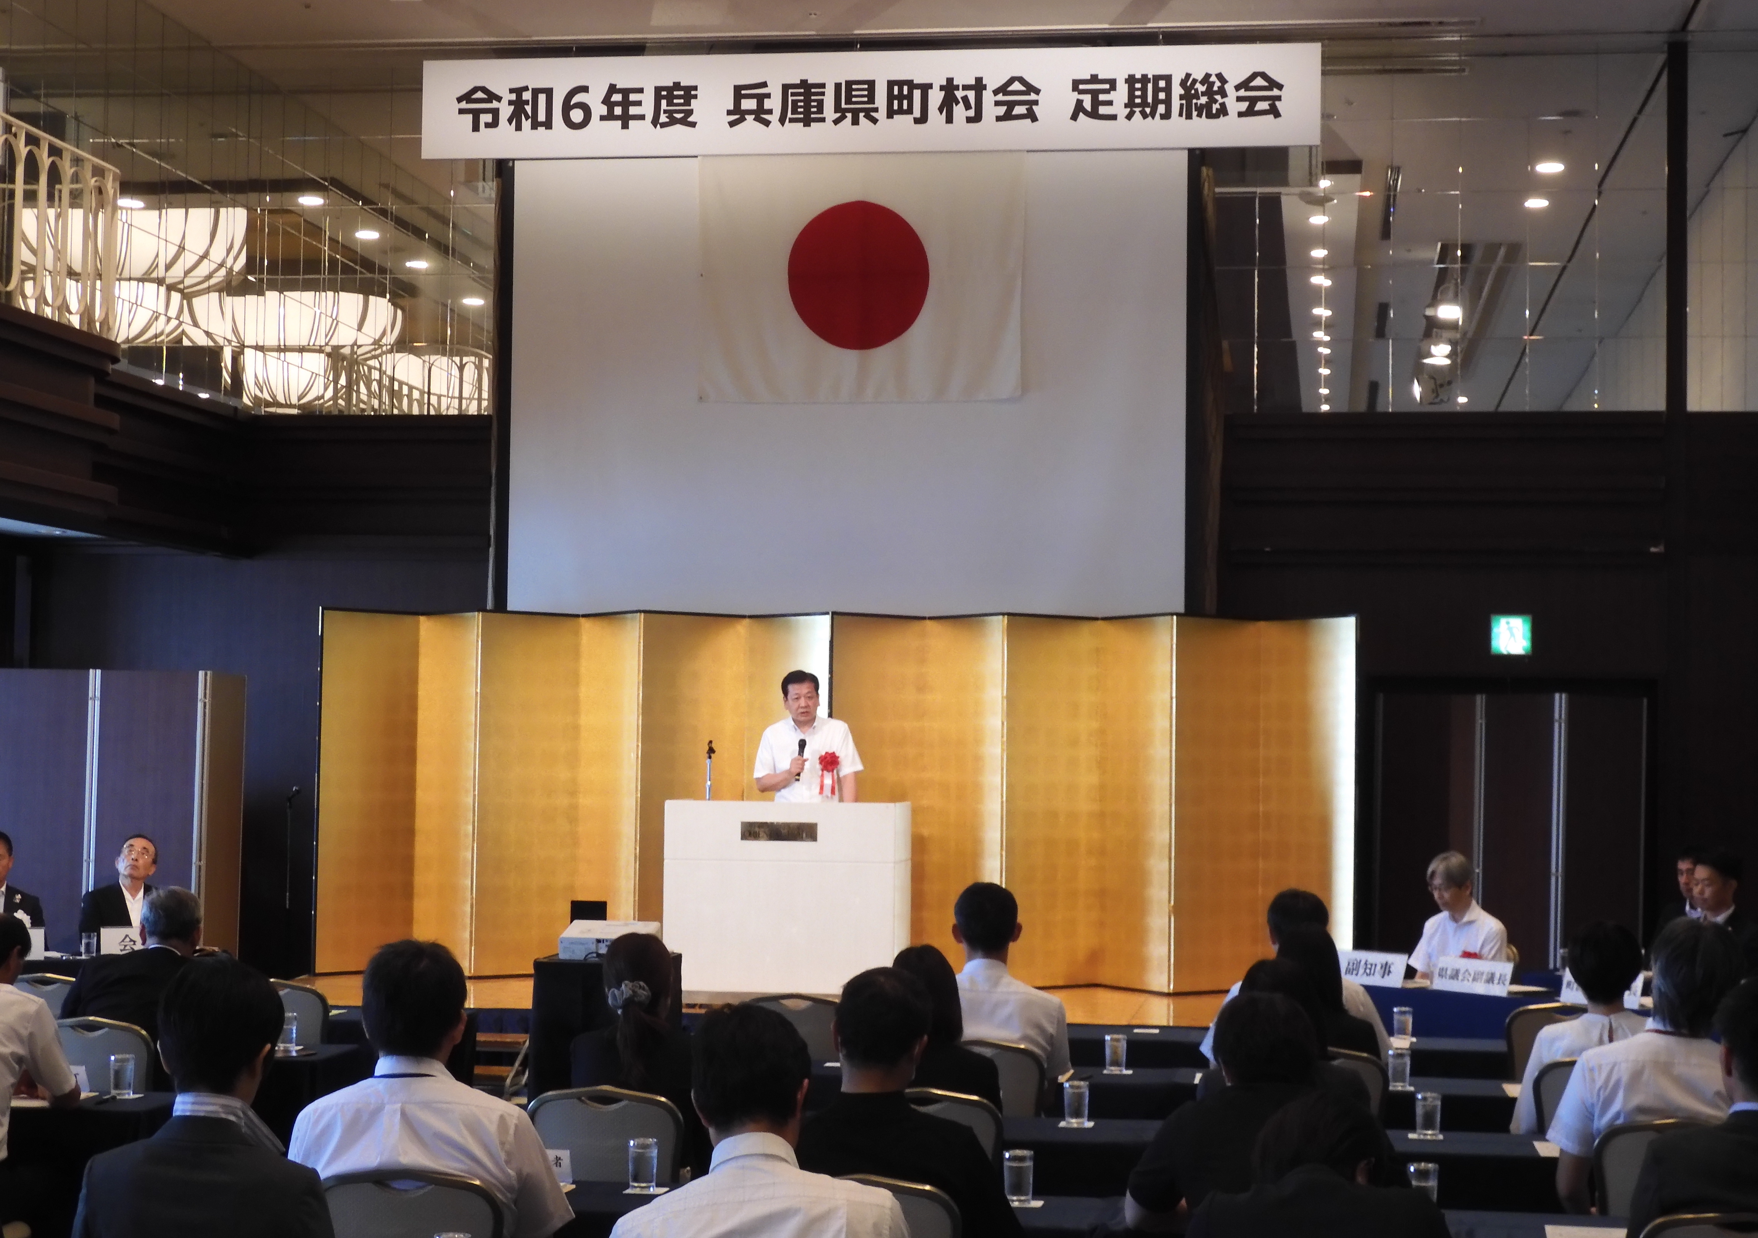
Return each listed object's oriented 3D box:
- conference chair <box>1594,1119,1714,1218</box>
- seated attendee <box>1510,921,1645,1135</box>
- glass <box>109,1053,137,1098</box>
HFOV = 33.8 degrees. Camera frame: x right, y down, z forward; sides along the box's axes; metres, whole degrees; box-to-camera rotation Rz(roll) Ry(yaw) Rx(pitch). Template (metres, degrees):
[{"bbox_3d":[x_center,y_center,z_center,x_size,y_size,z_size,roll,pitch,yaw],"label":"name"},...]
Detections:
[{"bbox_3d":[1.816,1.571,6.685,0.430,0.885,0.560,0,-3,9],"label":"conference chair"},{"bbox_3d":[2.061,1.498,8.456,0.520,1.260,0.750,0,-3,8],"label":"seated attendee"},{"bbox_3d":[-2.156,1.305,8.262,0.064,0.110,0.064,0,-3,6],"label":"glass"}]

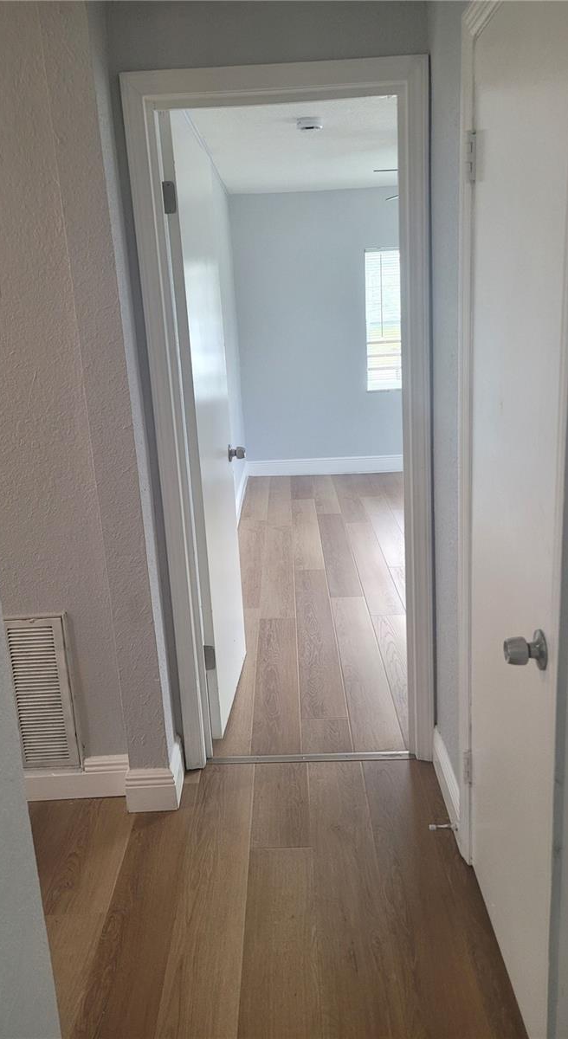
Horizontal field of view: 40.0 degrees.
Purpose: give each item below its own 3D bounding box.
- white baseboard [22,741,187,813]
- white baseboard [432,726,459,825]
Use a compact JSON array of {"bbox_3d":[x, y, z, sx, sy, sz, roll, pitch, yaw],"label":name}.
[{"bbox_3d":[-0.578,0.815,2.497,0.500,0.154,0.200,-3,15,1],"label":"white baseboard"},{"bbox_3d":[0.499,0.789,2.373,0.018,0.147,0.410,-3,15,1],"label":"white baseboard"}]

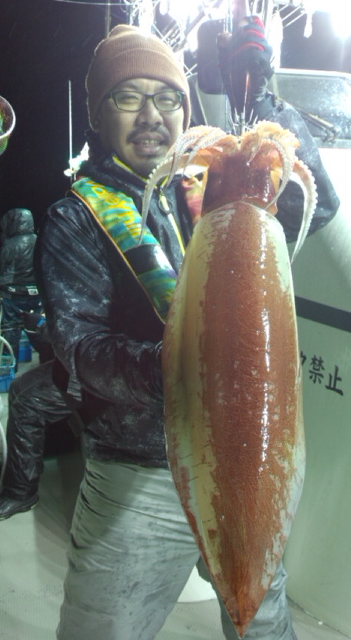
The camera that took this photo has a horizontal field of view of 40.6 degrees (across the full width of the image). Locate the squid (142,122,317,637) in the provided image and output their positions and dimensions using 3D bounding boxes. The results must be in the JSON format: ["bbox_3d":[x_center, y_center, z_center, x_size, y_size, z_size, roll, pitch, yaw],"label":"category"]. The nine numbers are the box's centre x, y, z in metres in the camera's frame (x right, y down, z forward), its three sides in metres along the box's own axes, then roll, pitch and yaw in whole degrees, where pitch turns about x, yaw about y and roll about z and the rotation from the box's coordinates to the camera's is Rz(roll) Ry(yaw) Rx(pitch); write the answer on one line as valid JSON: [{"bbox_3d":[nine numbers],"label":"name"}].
[{"bbox_3d":[0.079,0.084,0.700,0.250,0.750,0.170,0,7,-2],"label":"squid"}]

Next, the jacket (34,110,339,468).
[{"bbox_3d":[0.015,-0.050,0.890,0.560,0.660,0.380,-1,12,-7],"label":"jacket"}]

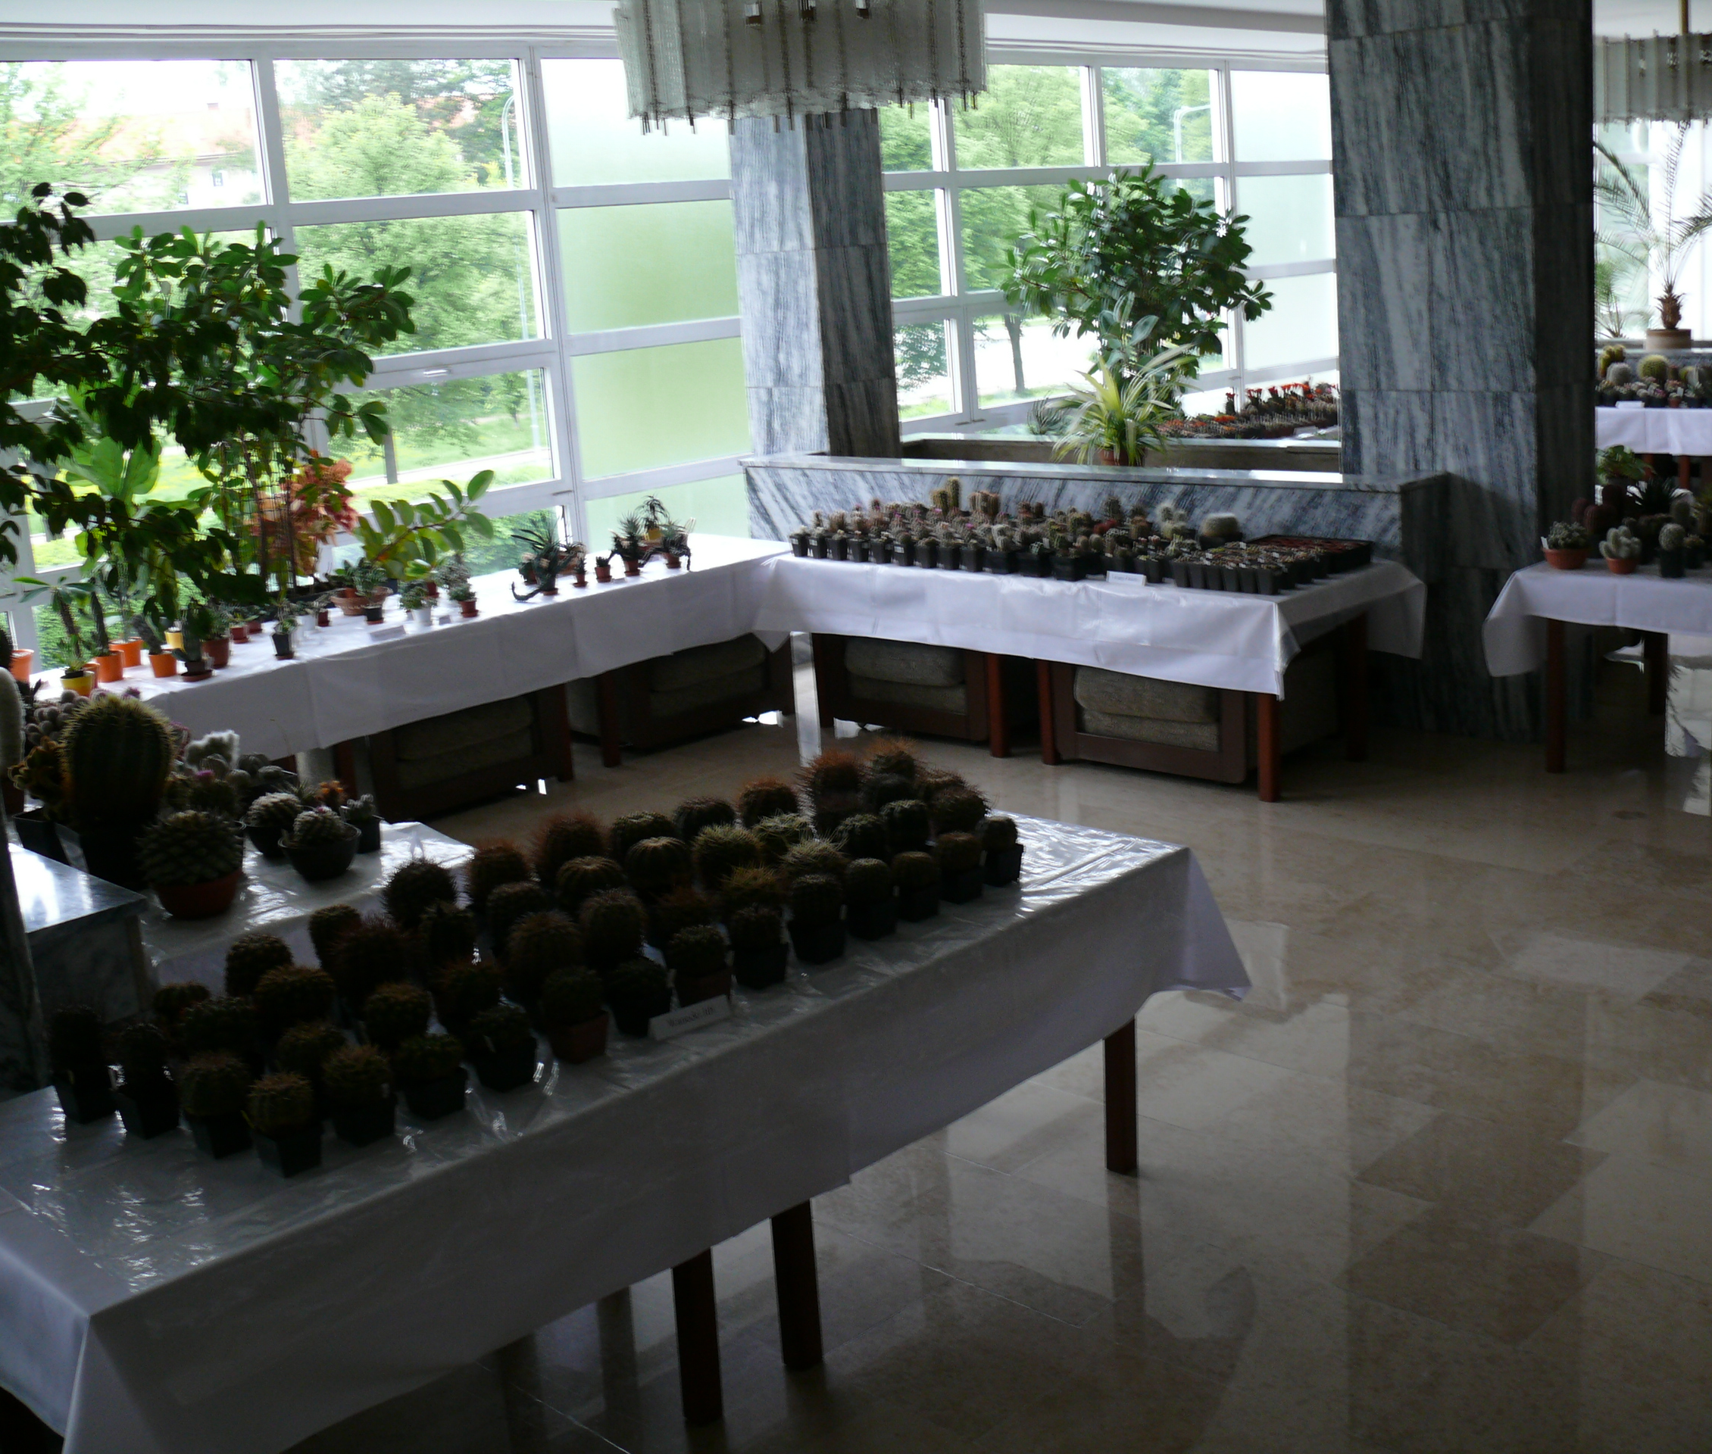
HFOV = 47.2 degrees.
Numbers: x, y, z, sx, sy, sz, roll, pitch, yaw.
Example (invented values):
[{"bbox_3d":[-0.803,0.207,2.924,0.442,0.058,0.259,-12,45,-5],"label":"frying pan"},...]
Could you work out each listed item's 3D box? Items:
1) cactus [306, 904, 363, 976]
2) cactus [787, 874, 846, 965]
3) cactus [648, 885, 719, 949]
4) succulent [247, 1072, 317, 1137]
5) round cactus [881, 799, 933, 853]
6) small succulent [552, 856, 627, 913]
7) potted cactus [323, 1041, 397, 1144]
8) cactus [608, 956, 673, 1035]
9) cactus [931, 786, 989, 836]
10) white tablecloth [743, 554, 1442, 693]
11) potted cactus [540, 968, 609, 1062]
[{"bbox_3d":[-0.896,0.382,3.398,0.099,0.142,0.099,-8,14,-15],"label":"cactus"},{"bbox_3d":[-0.071,0.339,3.511,0.092,0.148,0.092,-4,13,1],"label":"cactus"},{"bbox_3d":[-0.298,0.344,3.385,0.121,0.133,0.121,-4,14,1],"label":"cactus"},{"bbox_3d":[-0.826,0.544,2.824,0.099,0.092,0.099,10,19,44],"label":"succulent"},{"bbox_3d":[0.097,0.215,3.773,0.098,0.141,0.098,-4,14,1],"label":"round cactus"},{"bbox_3d":[-0.499,0.300,3.681,0.133,0.111,0.133,-4,13,1],"label":"small succulent"},{"bbox_3d":[-0.721,0.530,2.855,0.095,0.140,0.095,-17,19,-41],"label":"potted cactus"},{"bbox_3d":[-0.351,0.434,3.198,0.091,0.112,0.091,-4,14,1],"label":"cactus"},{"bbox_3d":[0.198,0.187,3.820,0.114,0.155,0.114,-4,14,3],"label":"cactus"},{"bbox_3d":[0.877,-0.505,7.899,2.626,0.375,0.944,10,19,44],"label":"white tablecloth"},{"bbox_3d":[-0.443,0.446,3.068,0.102,0.130,0.102,10,20,44],"label":"potted cactus"}]

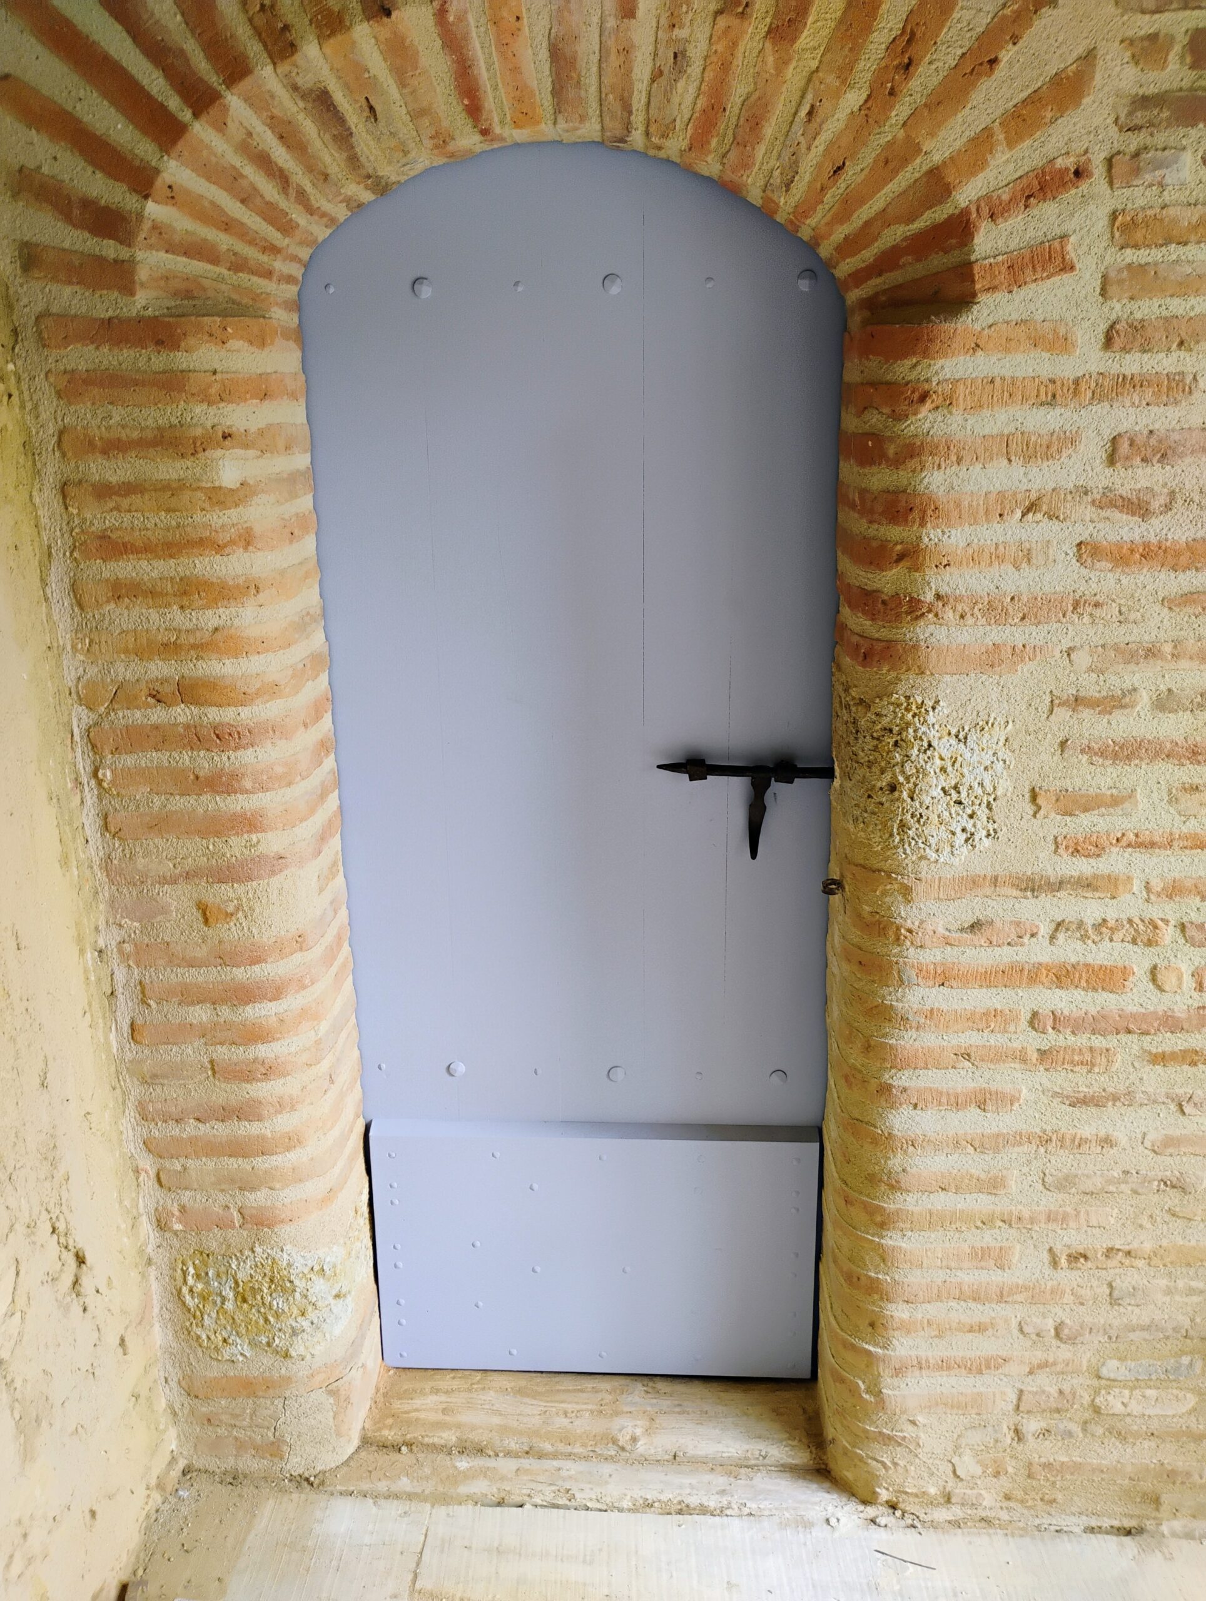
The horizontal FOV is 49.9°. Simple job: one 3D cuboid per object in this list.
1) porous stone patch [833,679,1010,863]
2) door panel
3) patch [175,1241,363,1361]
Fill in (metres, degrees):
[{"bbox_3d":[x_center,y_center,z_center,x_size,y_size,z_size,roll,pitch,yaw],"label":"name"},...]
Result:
[{"bbox_3d":[0.432,-0.057,1.776,0.201,0.245,0.187,1,17,4],"label":"porous stone patch"},{"bbox_3d":[-0.029,0.054,1.972,0.760,1.911,0.075,1,17,4],"label":"door panel"},{"bbox_3d":[-0.532,0.752,2.082,0.238,0.220,0.167,1,17,4],"label":"patch"}]

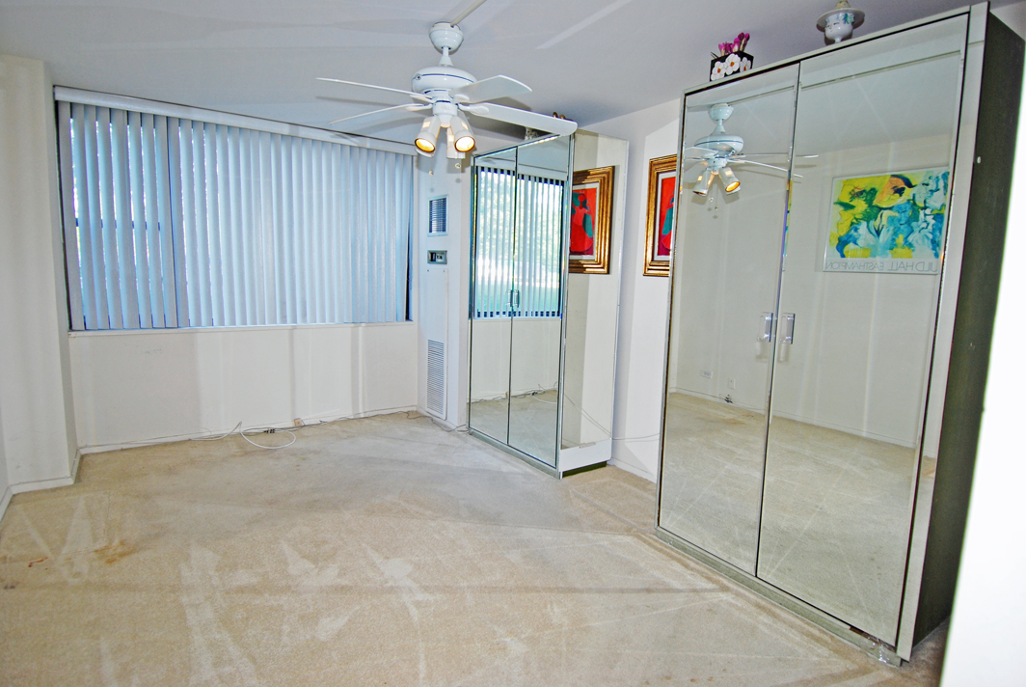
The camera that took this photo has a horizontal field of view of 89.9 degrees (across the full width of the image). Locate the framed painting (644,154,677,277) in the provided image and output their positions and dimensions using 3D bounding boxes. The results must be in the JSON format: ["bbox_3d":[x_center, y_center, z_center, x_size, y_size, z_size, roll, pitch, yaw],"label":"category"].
[{"bbox_3d":[1.048,-0.781,3.102,0.045,0.745,0.621,-3,8,-34],"label":"framed painting"}]

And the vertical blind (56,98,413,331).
[{"bbox_3d":[-1.974,-0.952,4.154,2.532,1.629,0.096,-3,8,-34],"label":"vertical blind"}]

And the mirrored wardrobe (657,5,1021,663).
[{"bbox_3d":[1.300,-0.030,2.243,0.547,2.163,1.099,-3,8,-34],"label":"mirrored wardrobe"}]

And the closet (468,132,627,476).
[{"bbox_3d":[0.201,-0.303,3.904,0.503,2.259,1.248,-3,8,-34],"label":"closet"}]

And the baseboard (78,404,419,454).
[{"bbox_3d":[-1.998,0.697,4.349,2.554,0.055,0.019,-3,8,-34],"label":"baseboard"}]

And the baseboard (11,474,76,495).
[{"bbox_3d":[-2.772,0.828,3.028,0.275,0.061,0.019,-3,8,-34],"label":"baseboard"}]

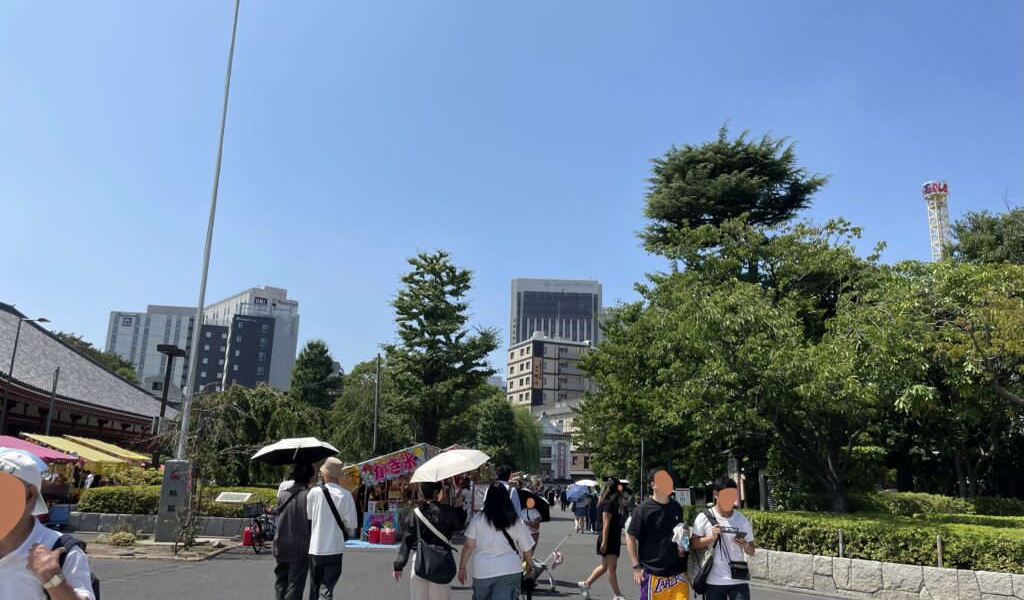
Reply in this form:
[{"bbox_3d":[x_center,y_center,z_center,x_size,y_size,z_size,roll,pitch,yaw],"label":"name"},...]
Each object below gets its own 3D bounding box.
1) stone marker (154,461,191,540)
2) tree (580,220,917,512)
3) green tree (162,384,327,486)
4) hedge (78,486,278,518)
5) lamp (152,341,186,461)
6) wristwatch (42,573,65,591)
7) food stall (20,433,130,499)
[{"bbox_3d":[-7.735,4.590,17.564,0.540,1.800,0.480,3,-14,-4],"label":"stone marker"},{"bbox_3d":[6.394,1.938,20.662,8.922,8.371,7.500,2,-14,0],"label":"tree"},{"bbox_3d":[-9.065,4.877,26.025,5.529,3.968,4.800,2,-14,0],"label":"green tree"},{"bbox_3d":[-9.500,5.891,22.400,5.812,0.834,1.800,2,-14,0],"label":"hedge"},{"bbox_3d":[-11.323,4.302,25.109,0.750,5.750,1.100,9,-15,-29],"label":"lamp"},{"bbox_3d":[-1.379,0.849,2.320,0.062,0.042,0.055,-22,-3,-24],"label":"wristwatch"},{"bbox_3d":[-15.270,6.124,26.405,2.750,2.750,2.700,2,-14,0],"label":"food stall"}]

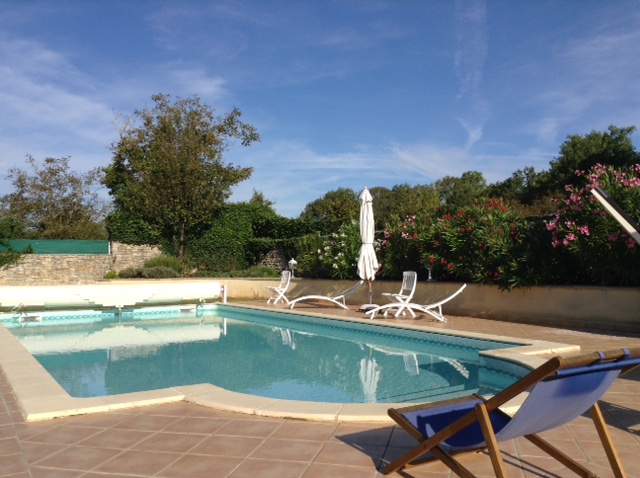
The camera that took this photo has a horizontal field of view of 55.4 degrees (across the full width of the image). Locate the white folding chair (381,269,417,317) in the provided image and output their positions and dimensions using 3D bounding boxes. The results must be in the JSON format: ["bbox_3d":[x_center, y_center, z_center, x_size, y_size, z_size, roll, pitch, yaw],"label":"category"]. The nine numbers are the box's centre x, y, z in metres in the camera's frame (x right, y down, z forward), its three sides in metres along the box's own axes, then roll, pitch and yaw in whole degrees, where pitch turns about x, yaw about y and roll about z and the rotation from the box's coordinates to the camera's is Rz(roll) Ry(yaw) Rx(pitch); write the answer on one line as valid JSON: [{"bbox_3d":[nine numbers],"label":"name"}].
[{"bbox_3d":[1.492,1.033,11.565,0.570,0.870,0.440,1,-3,-27],"label":"white folding chair"}]

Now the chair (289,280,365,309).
[{"bbox_3d":[0.155,1.275,14.108,1.770,0.640,0.630,-1,-2,2],"label":"chair"}]

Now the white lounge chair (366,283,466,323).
[{"bbox_3d":[1.738,1.112,10.911,1.780,0.650,0.630,-1,-3,15],"label":"white lounge chair"}]

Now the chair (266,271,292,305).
[{"bbox_3d":[-1.046,1.259,16.061,0.570,0.870,0.440,1,-3,-29],"label":"chair"}]

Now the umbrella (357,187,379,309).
[{"bbox_3d":[1.062,0.201,13.604,0.500,2.720,0.500,-1,-2,0],"label":"umbrella"}]

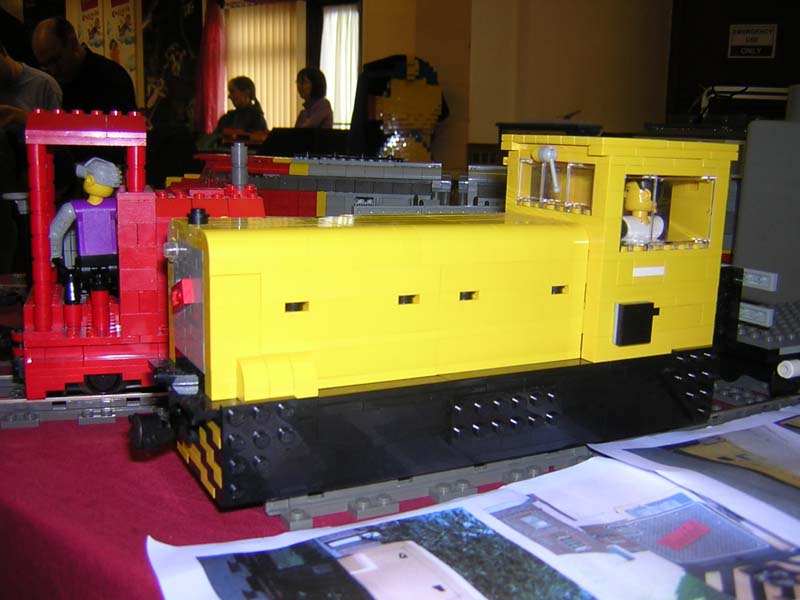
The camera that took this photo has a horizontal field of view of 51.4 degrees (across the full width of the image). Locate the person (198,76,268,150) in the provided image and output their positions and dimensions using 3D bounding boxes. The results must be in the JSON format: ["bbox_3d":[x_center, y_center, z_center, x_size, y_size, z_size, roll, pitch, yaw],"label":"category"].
[{"bbox_3d":[-1.167,-0.895,5.924,0.450,1.350,0.420,0,11,-12],"label":"person"}]

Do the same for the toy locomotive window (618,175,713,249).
[{"bbox_3d":[0.102,-0.034,0.323,0.048,0.029,0.006,-4,12,-28],"label":"toy locomotive window"}]

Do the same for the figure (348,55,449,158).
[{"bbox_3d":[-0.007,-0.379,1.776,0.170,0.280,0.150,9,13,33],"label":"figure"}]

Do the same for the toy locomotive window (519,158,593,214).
[{"bbox_3d":[0.064,-0.045,0.332,0.006,0.019,0.048,-4,12,-28],"label":"toy locomotive window"}]

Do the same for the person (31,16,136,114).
[{"bbox_3d":[-1.490,-0.631,4.030,0.450,1.420,0.450,-4,12,-30],"label":"person"}]

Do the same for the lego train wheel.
[{"bbox_3d":[-0.132,0.034,0.372,0.017,0.017,0.007,-2,11,-17],"label":"lego train wheel"}]

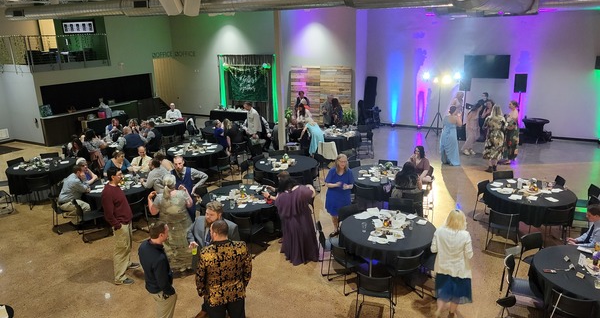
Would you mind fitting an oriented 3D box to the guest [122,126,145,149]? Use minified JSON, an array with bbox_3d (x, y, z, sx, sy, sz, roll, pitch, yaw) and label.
[{"bbox_3d":[-4.961,-0.385,13.513,0.580,1.240,0.750,-12,19,-34],"label":"guest"}]

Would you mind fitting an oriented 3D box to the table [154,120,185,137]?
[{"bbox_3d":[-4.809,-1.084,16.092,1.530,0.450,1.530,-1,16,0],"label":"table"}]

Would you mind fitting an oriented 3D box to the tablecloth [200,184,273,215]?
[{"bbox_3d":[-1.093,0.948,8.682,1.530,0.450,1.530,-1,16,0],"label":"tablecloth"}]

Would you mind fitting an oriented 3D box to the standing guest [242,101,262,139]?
[{"bbox_3d":[-1.467,-0.911,13.910,0.580,1.710,0.500,-8,18,-21],"label":"standing guest"}]

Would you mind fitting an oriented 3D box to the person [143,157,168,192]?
[{"bbox_3d":[-3.121,0.602,9.841,0.750,1.250,0.530,3,17,17],"label":"person"}]

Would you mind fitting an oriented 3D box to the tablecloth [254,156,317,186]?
[{"bbox_3d":[-0.291,0.462,10.862,1.530,0.760,1.530,-2,17,0],"label":"tablecloth"}]

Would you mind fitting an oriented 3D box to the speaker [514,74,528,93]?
[{"bbox_3d":[7.181,-2.451,14.708,0.400,0.620,0.370,5,17,23],"label":"speaker"}]

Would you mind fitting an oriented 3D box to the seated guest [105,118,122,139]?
[{"bbox_3d":[-5.716,-0.634,14.186,0.540,1.280,0.750,-6,17,-17],"label":"seated guest"}]

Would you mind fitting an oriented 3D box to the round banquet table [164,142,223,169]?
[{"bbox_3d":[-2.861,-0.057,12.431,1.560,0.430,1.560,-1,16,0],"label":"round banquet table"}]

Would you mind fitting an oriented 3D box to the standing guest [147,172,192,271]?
[{"bbox_3d":[-2.065,1.044,7.370,0.680,1.660,0.480,-3,16,-7],"label":"standing guest"}]

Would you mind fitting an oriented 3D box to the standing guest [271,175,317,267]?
[{"bbox_3d":[-0.091,0.974,7.805,0.750,1.530,0.600,10,20,35],"label":"standing guest"}]

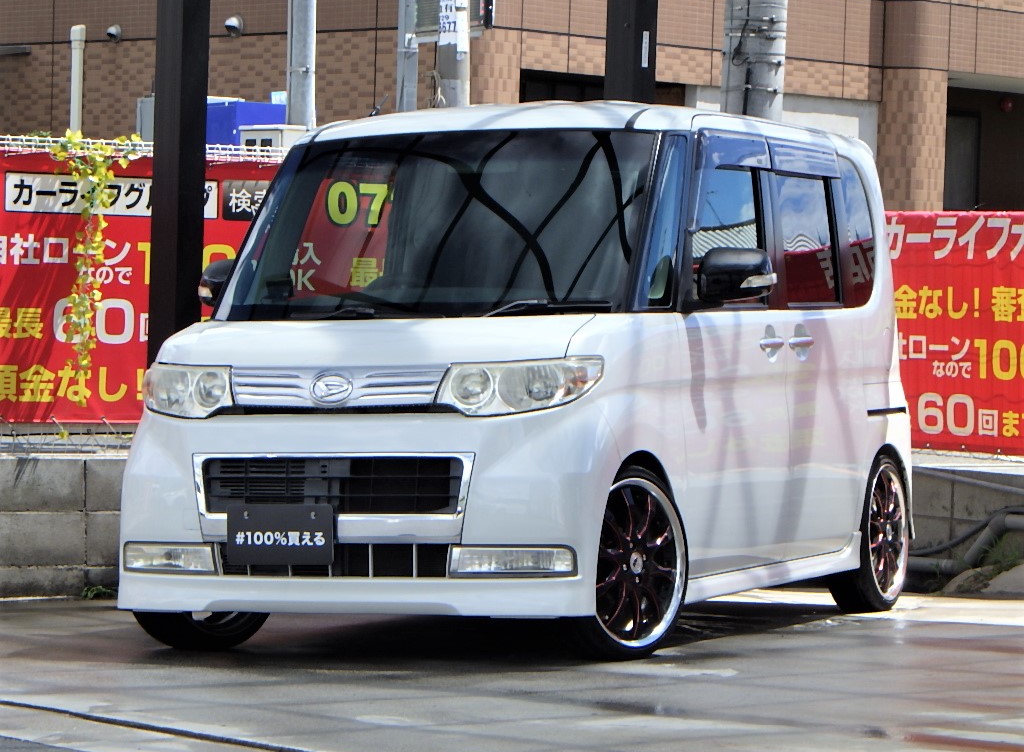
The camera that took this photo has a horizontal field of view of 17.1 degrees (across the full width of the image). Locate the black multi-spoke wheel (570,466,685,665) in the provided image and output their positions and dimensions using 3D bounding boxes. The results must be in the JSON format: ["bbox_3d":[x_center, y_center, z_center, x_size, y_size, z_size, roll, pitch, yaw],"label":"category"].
[{"bbox_3d":[0.281,0.528,9.594,0.175,0.535,0.535,-1,-1,37],"label":"black multi-spoke wheel"}]

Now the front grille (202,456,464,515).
[{"bbox_3d":[-0.490,0.306,9.334,0.800,0.160,0.090,-1,-1,23],"label":"front grille"}]

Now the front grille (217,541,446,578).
[{"bbox_3d":[-0.488,0.508,9.331,0.710,0.105,0.090,-1,-1,23],"label":"front grille"}]

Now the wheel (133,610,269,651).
[{"bbox_3d":[-0.868,0.543,10.054,0.175,0.535,0.535,-1,-1,37],"label":"wheel"}]

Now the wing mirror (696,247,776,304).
[{"bbox_3d":[0.658,-0.294,9.932,0.230,0.175,0.130,-1,-1,23],"label":"wing mirror"}]

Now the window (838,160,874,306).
[{"bbox_3d":[1.157,-0.488,11.562,0.060,0.530,0.370,-7,-3,22],"label":"window"}]

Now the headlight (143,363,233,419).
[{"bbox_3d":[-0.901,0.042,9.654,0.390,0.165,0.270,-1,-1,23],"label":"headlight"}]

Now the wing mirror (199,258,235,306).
[{"bbox_3d":[-0.882,-0.273,10.576,0.230,0.175,0.130,-1,-1,23],"label":"wing mirror"}]

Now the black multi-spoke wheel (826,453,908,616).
[{"bbox_3d":[1.233,0.548,11.873,0.175,0.535,0.535,-1,-1,23],"label":"black multi-spoke wheel"}]

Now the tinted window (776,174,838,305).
[{"bbox_3d":[0.970,-0.454,11.098,0.050,0.470,0.620,-7,-3,22],"label":"tinted window"}]

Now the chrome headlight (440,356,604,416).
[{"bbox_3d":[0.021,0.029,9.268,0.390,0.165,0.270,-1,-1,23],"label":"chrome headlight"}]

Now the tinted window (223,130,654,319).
[{"bbox_3d":[-0.218,-0.442,10.007,1.320,0.660,0.130,-1,-35,23],"label":"tinted window"}]

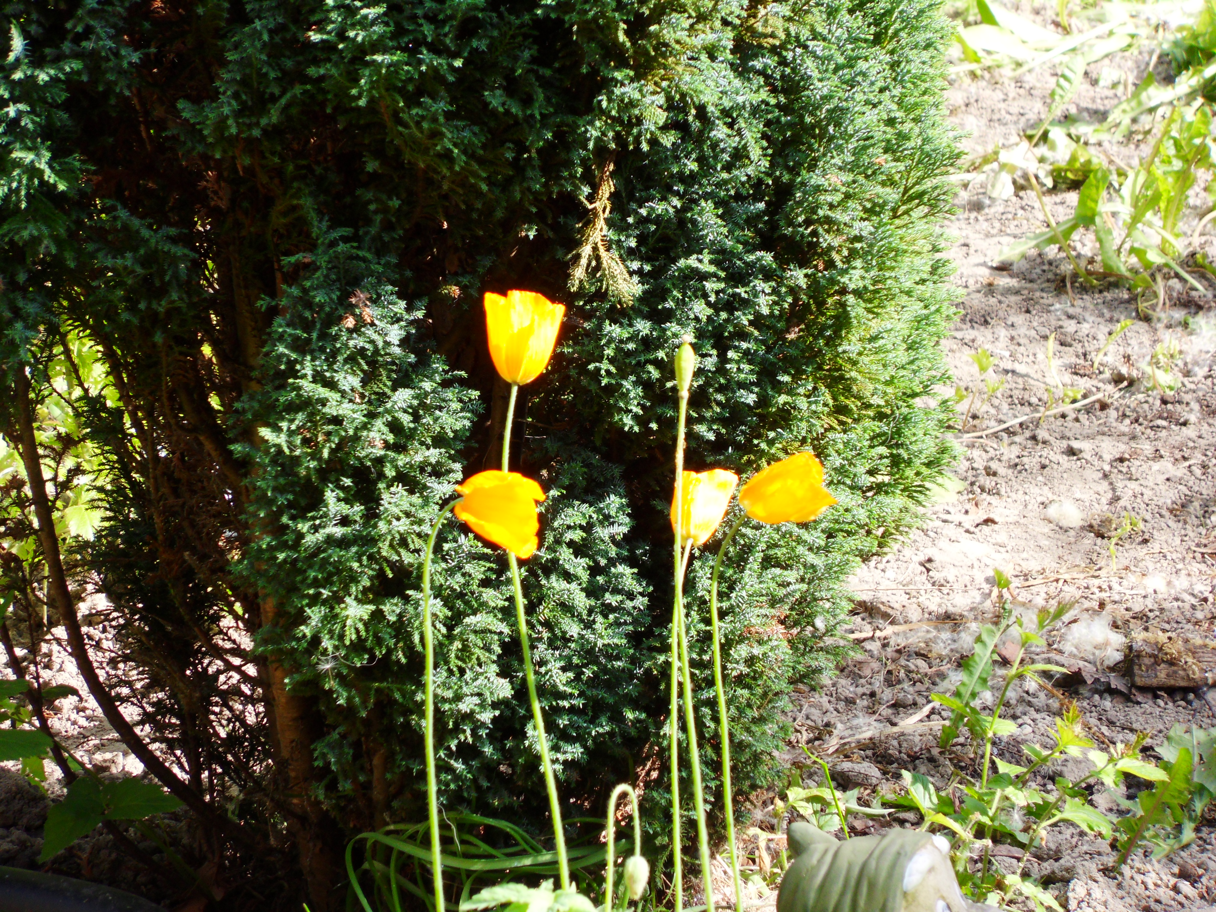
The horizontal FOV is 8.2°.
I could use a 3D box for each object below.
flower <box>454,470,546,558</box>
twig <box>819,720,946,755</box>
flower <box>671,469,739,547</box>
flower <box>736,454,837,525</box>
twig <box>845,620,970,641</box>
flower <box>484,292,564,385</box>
[{"bbox_3d":[-0.047,0.025,3.690,0.040,0.032,0.032,20,0,0],"label":"flower"},{"bbox_3d":[0.136,0.138,4.150,0.074,0.007,0.014,-10,20,-30],"label":"twig"},{"bbox_3d":[0.043,0.023,3.720,0.029,0.036,0.029,12,7,0],"label":"flower"},{"bbox_3d":[0.079,0.014,3.700,0.042,0.031,0.031,-15,0,-6],"label":"flower"},{"bbox_3d":[0.154,0.090,4.320,0.068,0.005,0.009,-6,18,-19],"label":"twig"},{"bbox_3d":[-0.037,-0.052,3.720,0.035,0.041,0.035,2,9,0],"label":"flower"}]

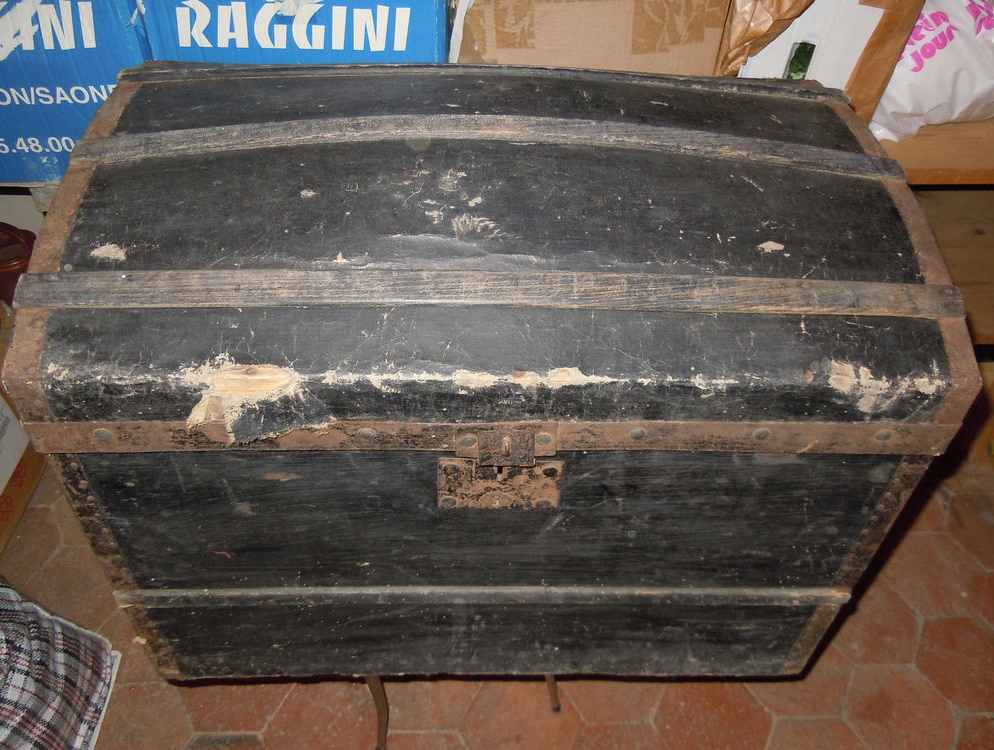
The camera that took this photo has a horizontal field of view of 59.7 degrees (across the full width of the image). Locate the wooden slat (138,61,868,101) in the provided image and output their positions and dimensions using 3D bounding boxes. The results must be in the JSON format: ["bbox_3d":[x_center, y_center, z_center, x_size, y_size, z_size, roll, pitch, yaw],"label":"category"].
[{"bbox_3d":[-0.004,-0.299,0.888,0.740,0.022,0.032,0,34,-3],"label":"wooden slat"}]

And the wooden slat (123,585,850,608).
[{"bbox_3d":[-0.005,0.220,0.858,0.720,0.026,0.011,0,45,-3],"label":"wooden slat"}]

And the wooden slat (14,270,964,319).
[{"bbox_3d":[0.004,-0.065,0.673,0.740,0.019,0.032,0,65,-3],"label":"wooden slat"}]

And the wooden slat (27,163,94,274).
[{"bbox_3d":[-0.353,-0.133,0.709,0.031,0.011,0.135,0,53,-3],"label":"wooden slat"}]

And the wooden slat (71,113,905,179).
[{"bbox_3d":[0.001,-0.202,0.761,0.740,0.038,0.032,0,49,-3],"label":"wooden slat"}]

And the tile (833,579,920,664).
[{"bbox_3d":[0.658,0.438,1.551,0.202,0.015,0.175,0,45,-2],"label":"tile"}]

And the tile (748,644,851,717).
[{"bbox_3d":[0.505,0.503,1.481,0.202,0.015,0.175,0,45,-2],"label":"tile"}]

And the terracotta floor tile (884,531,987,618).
[{"bbox_3d":[0.812,0.373,1.621,0.202,0.015,0.175,0,45,-2],"label":"terracotta floor tile"}]

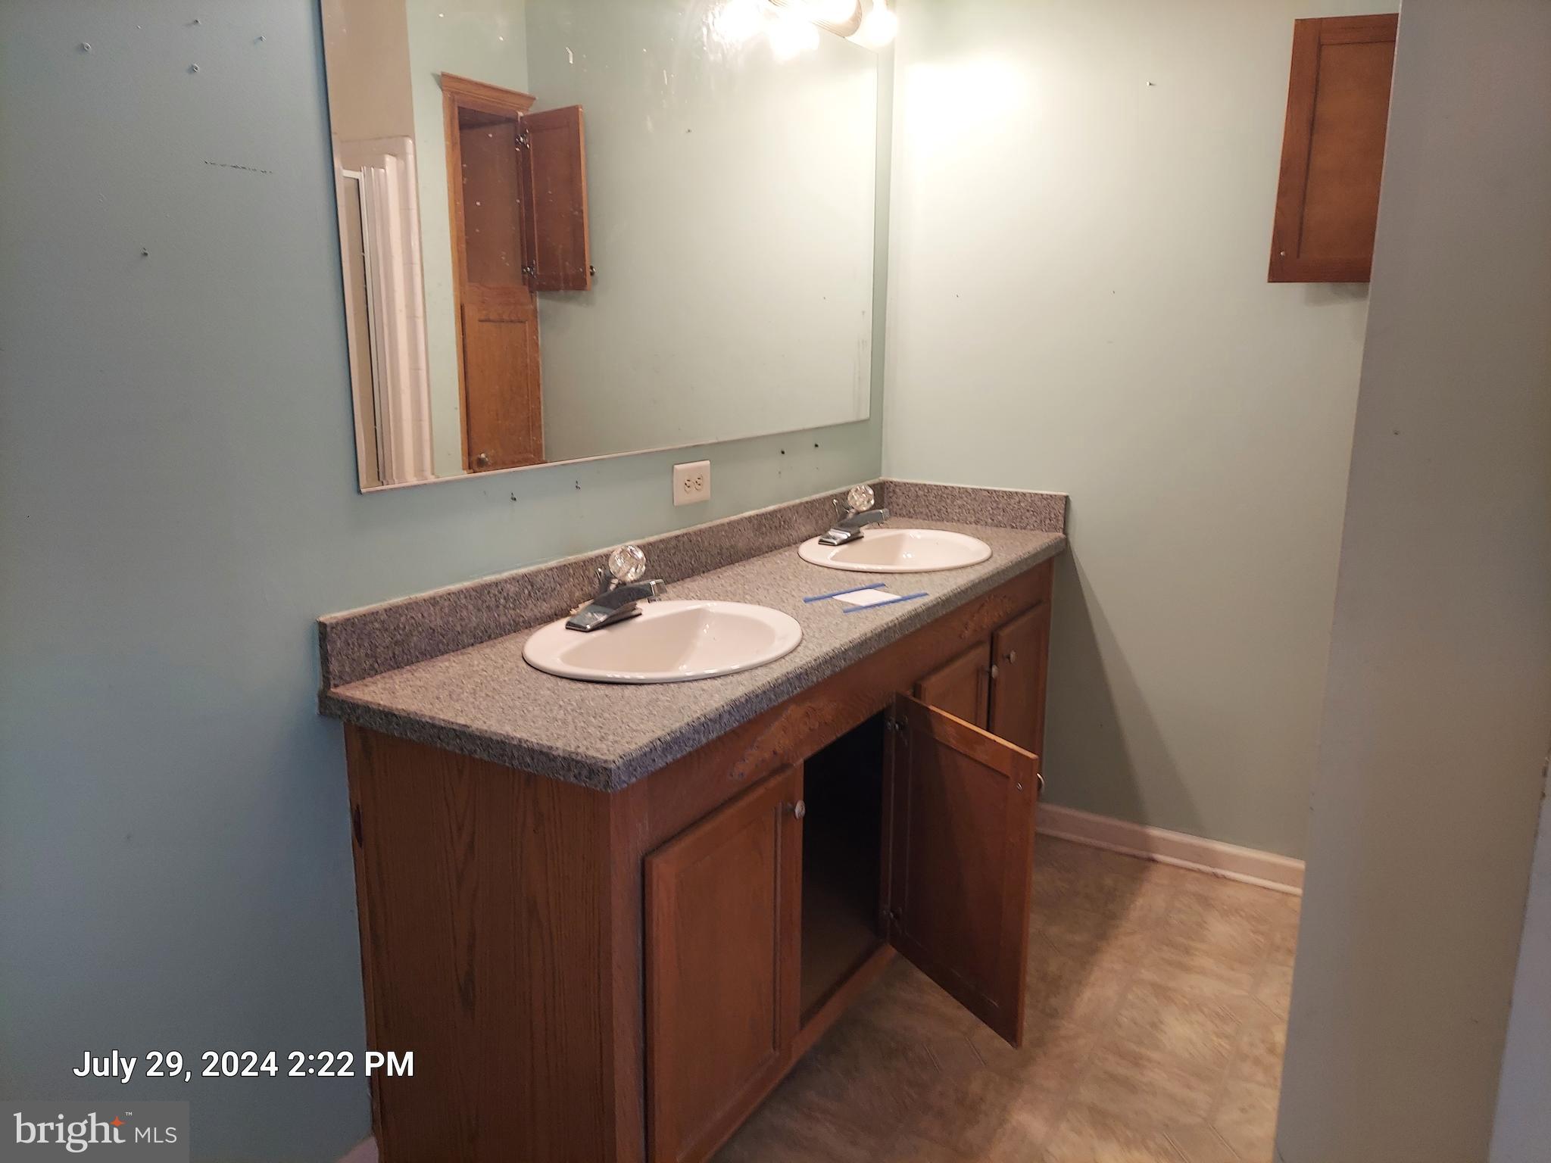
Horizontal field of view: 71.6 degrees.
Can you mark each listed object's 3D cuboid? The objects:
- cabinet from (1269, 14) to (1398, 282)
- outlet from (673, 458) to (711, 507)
[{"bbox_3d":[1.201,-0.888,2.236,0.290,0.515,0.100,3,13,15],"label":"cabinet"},{"bbox_3d":[-0.162,-0.197,2.163,0.010,0.080,0.123,7,14,30],"label":"outlet"}]

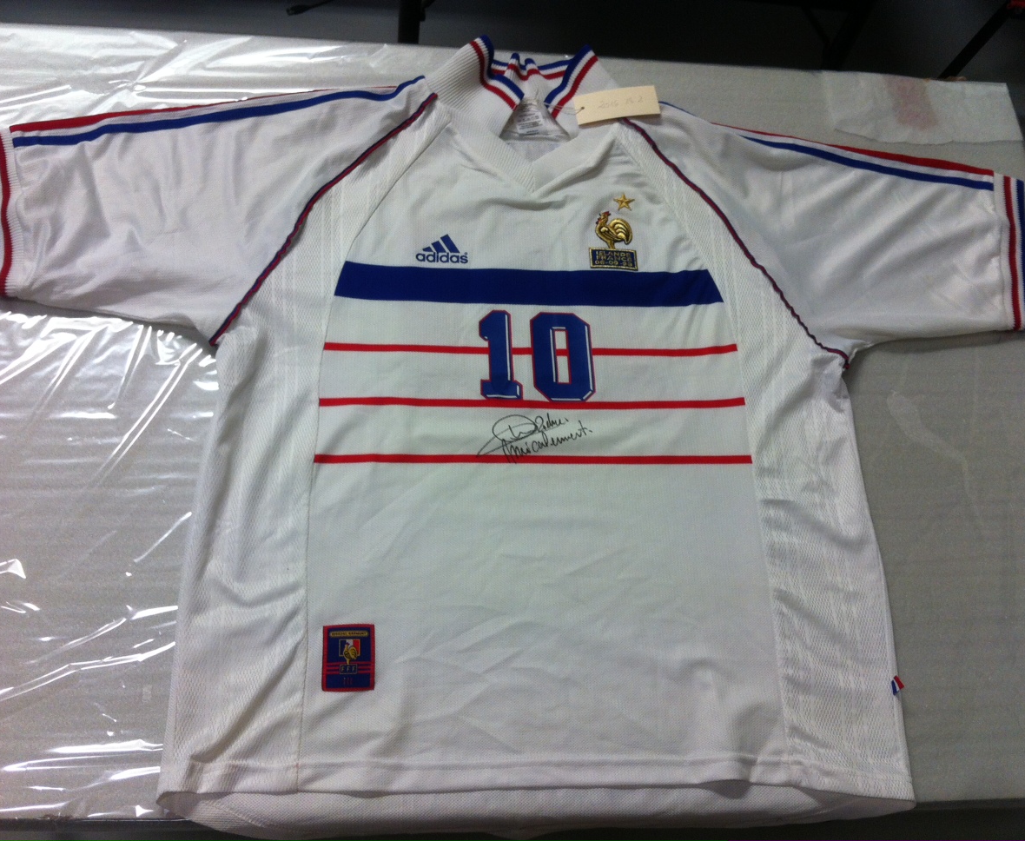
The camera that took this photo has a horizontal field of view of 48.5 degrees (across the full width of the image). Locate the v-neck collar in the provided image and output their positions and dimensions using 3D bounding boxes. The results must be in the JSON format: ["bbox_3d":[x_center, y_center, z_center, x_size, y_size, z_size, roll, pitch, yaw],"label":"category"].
[{"bbox_3d":[0.015,-0.321,1.204,0.211,0.060,0.163,1,64,-6],"label":"v-neck collar"}]

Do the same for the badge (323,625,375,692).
[{"bbox_3d":[-0.138,0.200,0.959,0.044,0.004,0.057,-1,64,-7],"label":"badge"}]

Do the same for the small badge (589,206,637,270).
[{"bbox_3d":[0.103,-0.186,1.173,0.049,0.005,0.073,2,64,-6],"label":"small badge"}]

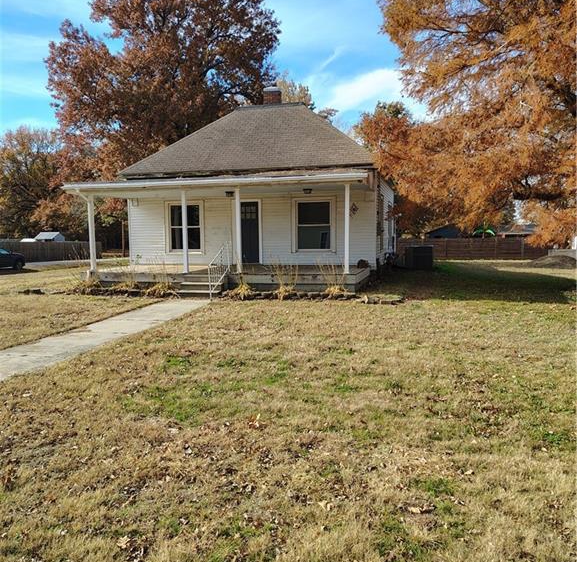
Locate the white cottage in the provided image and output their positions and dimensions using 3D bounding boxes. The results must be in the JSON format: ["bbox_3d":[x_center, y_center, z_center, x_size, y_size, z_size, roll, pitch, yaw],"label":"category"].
[{"bbox_3d":[-0.847,-3.750,19.948,8.970,7.100,11.600,1,6,15],"label":"white cottage"}]

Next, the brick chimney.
[{"bbox_3d":[-0.628,-7.197,20.898,0.620,0.850,0.580,1,6,15],"label":"brick chimney"}]

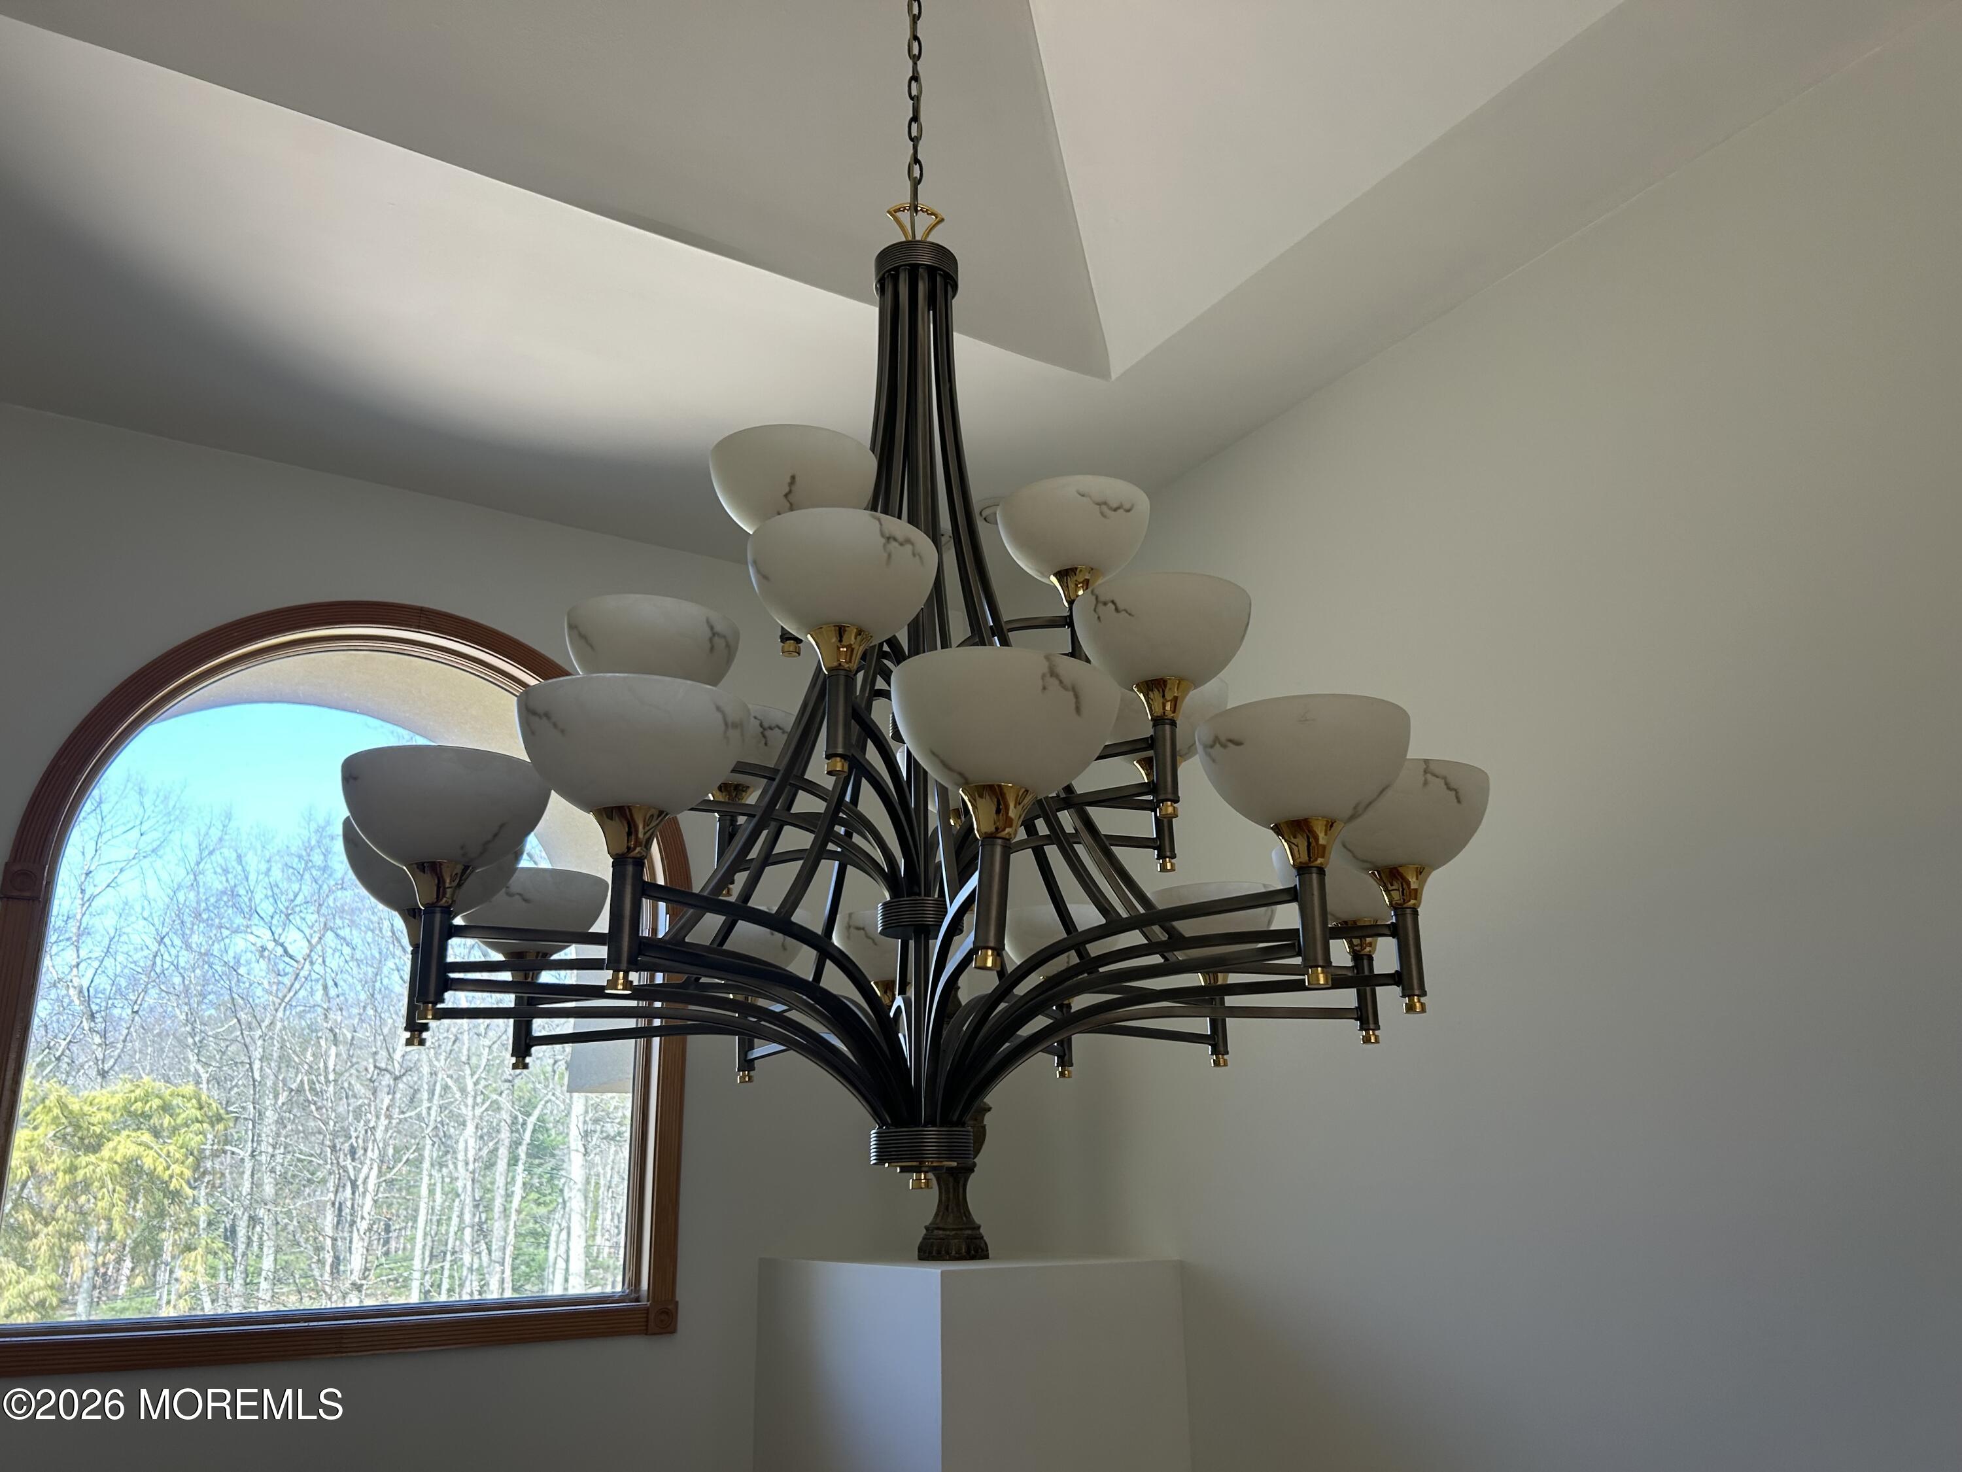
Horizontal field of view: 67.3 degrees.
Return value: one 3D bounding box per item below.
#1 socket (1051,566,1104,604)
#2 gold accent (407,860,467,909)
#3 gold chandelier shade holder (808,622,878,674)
[{"bbox_3d":[0.130,-0.201,2.003,0.070,0.041,0.070,-1,-18,0],"label":"socket"},{"bbox_3d":[-0.523,0.145,1.426,0.066,0.043,0.066,5,-19,-20],"label":"gold accent"},{"bbox_3d":[-0.143,-0.085,1.488,0.066,0.043,0.066,1,-18,-6],"label":"gold chandelier shade holder"}]

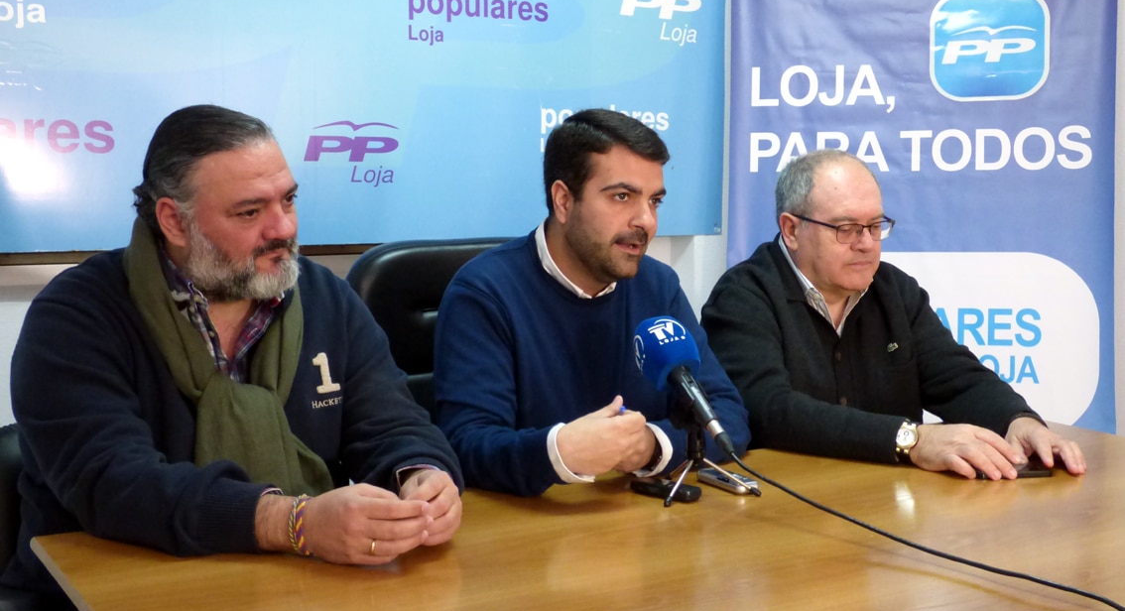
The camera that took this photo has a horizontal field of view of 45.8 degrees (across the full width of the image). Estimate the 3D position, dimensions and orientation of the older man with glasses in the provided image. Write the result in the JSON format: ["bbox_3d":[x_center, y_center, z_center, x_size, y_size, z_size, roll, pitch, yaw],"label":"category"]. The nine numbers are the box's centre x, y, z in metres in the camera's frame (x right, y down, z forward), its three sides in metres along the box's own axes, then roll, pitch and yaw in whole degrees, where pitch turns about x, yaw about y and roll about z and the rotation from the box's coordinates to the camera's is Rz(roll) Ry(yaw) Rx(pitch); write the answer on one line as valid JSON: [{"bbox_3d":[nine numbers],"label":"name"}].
[{"bbox_3d":[0.546,0.352,2.280,0.530,1.235,0.760,-3,6,-31],"label":"older man with glasses"}]

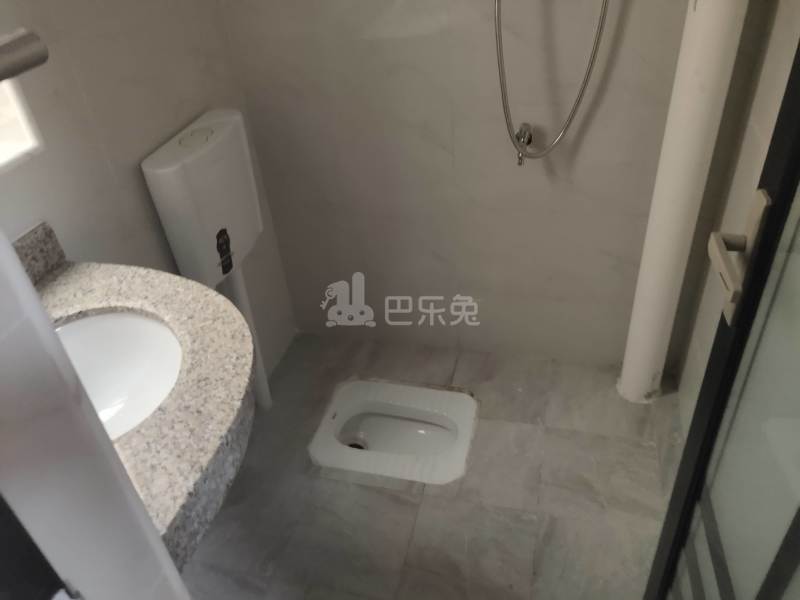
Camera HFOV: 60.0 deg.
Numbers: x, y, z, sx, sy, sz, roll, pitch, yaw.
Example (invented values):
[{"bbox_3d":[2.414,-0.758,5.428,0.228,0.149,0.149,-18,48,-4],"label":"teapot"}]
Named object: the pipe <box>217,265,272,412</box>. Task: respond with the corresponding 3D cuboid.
[{"bbox_3d":[-0.431,0.106,1.977,0.040,0.550,0.040,5,38,13],"label":"pipe"}]

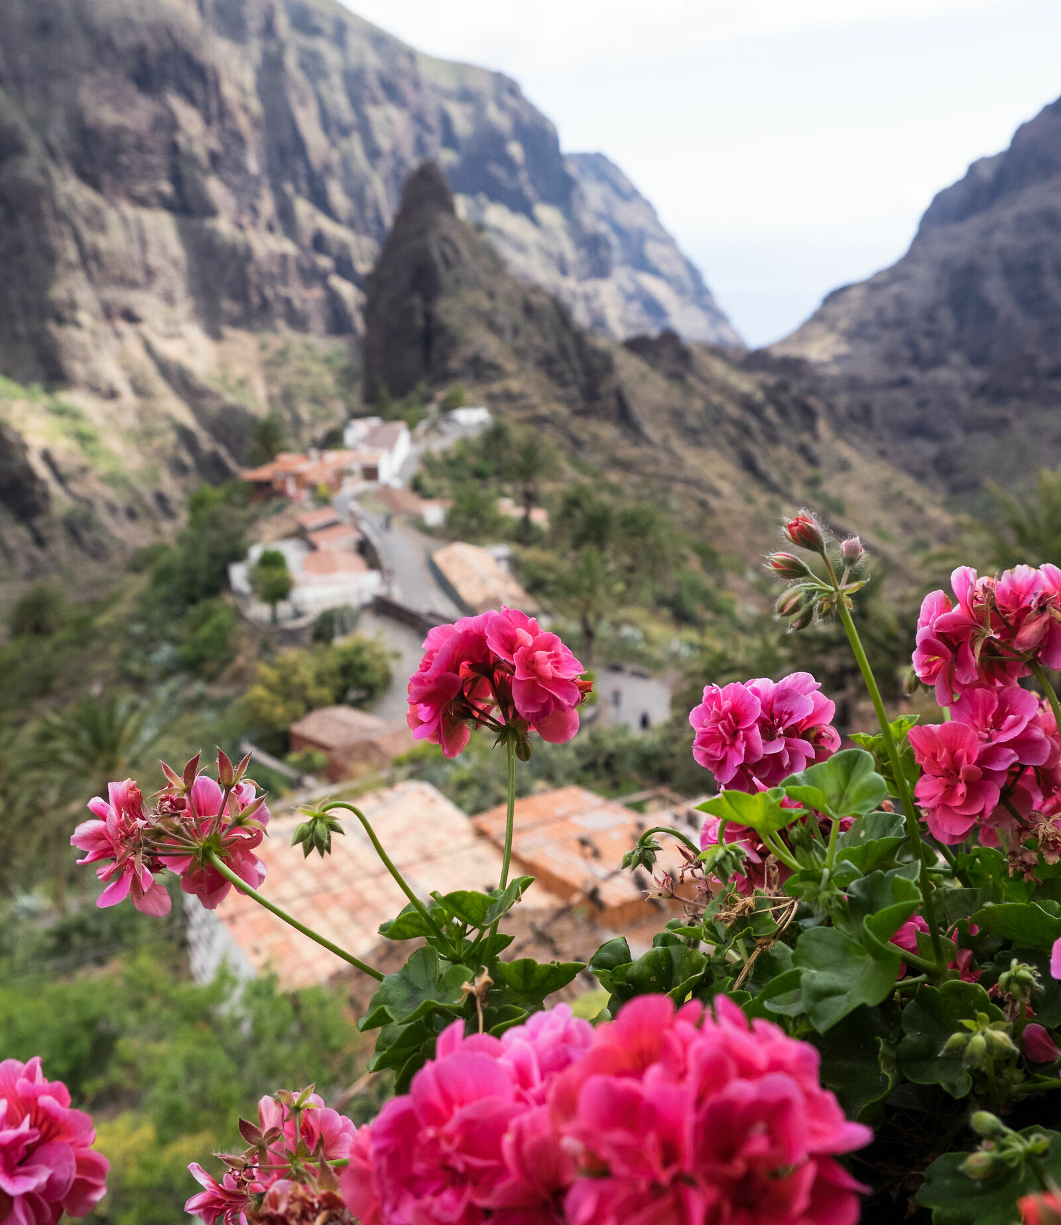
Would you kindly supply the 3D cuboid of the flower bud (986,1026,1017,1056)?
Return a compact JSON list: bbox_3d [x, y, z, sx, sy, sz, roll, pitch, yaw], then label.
[{"bbox_3d":[0.182,0.165,0.460,0.013,0.008,0.008,35,-7,12],"label":"flower bud"}]

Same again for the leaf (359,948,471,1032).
[{"bbox_3d":[-0.048,0.158,0.500,0.047,0.018,0.038,4,18,11],"label":"leaf"}]

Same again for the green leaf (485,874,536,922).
[{"bbox_3d":[-0.008,0.113,0.470,0.020,0.018,0.018,0,18,0],"label":"green leaf"}]

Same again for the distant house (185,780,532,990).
[{"bbox_3d":[-4.455,8.356,32.209,7.600,4.400,7.000,-13,22,-34],"label":"distant house"}]

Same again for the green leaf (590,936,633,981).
[{"bbox_3d":[0.032,0.136,0.470,0.018,0.018,0.013,0,18,0],"label":"green leaf"}]

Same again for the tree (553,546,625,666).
[{"bbox_3d":[4.751,-0.556,97.000,5.800,9.600,5.800,0,17,0],"label":"tree"}]

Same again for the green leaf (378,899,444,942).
[{"bbox_3d":[-0.053,0.137,0.530,0.030,0.017,0.025,0,17,0],"label":"green leaf"}]

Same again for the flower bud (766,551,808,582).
[{"bbox_3d":[0.105,-0.019,0.490,0.017,0.009,0.009,20,-16,-6],"label":"flower bud"}]

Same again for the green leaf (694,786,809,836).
[{"bbox_3d":[0.111,0.100,0.600,0.054,0.021,0.040,0,17,0],"label":"green leaf"}]

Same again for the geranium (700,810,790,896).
[{"bbox_3d":[0.105,0.116,0.580,0.045,0.038,0.036,5,19,14],"label":"geranium"}]

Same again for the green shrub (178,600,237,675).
[{"bbox_3d":[-23.846,1.742,88.000,4.300,4.700,4.200,0,17,0],"label":"green shrub"}]

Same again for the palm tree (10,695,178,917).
[{"bbox_3d":[-16.555,7.055,45.000,6.000,7.600,6.000,0,17,0],"label":"palm tree"}]

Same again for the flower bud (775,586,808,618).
[{"bbox_3d":[0.106,-0.004,0.485,0.015,0.009,0.009,-39,-13,-15],"label":"flower bud"}]

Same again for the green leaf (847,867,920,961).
[{"bbox_3d":[0.154,0.131,0.520,0.032,0.030,0.027,4,18,11],"label":"green leaf"}]

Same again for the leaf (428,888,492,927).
[{"bbox_3d":[-0.030,0.129,0.520,0.028,0.013,0.018,0,18,0],"label":"leaf"}]

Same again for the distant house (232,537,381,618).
[{"bbox_3d":[-18.916,-3.021,100.000,10.500,3.800,8.500,-11,21,-31],"label":"distant house"}]

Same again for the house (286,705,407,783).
[{"bbox_3d":[-11.485,8.353,76.000,6.000,3.000,5.400,-16,24,-41],"label":"house"}]

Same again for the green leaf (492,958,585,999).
[{"bbox_3d":[0.003,0.144,0.470,0.036,0.015,0.023,0,18,0],"label":"green leaf"}]

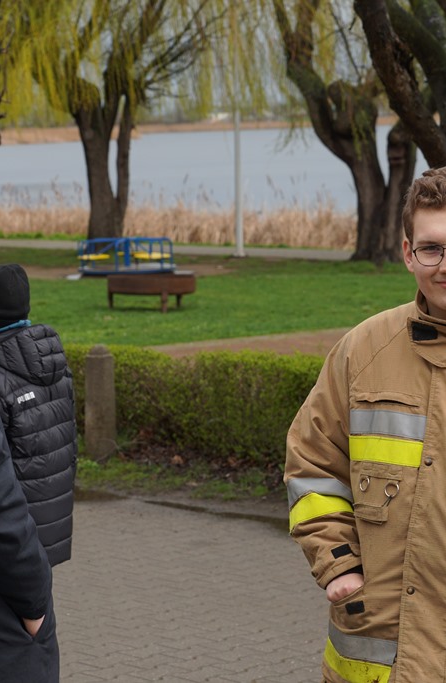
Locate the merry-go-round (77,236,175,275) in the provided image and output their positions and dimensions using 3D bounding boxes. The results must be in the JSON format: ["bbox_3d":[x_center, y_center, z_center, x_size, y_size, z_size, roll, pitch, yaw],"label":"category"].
[{"bbox_3d":[-1.634,-1.440,36.500,1.650,0.600,1.650,-1,6,-3],"label":"merry-go-round"}]

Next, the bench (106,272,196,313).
[{"bbox_3d":[-0.851,-0.581,25.500,1.050,0.405,1.030,-1,6,-2],"label":"bench"}]

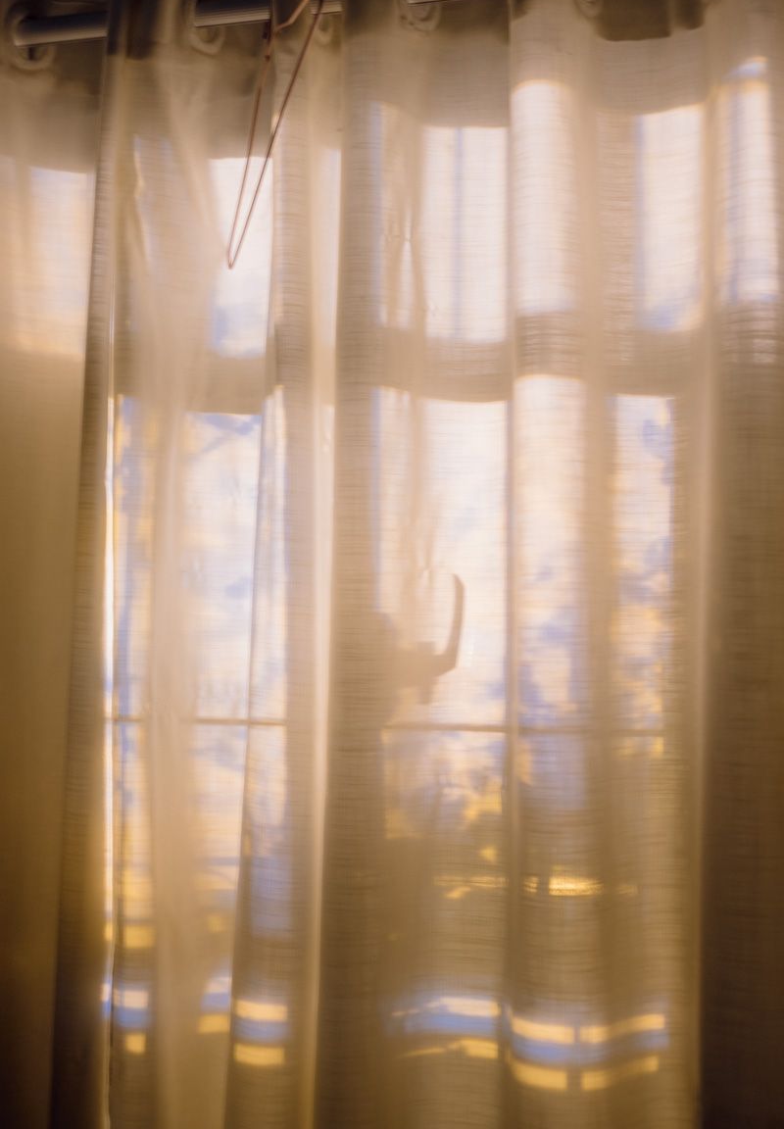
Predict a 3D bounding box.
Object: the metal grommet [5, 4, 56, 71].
[{"bbox_3d":[-0.349,-0.508,1.670,0.010,0.062,0.062,-1,-6,30],"label":"metal grommet"}]

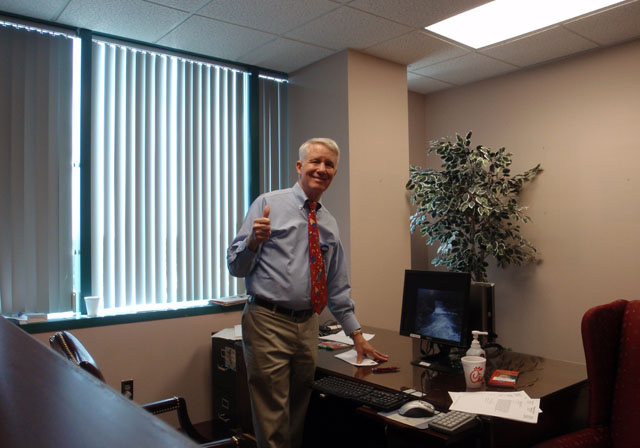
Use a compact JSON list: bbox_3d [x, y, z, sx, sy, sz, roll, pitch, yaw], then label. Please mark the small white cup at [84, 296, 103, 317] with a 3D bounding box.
[{"bbox_3d":[-1.397,0.510,3.190,0.096,0.112,0.096,0,0,-38],"label":"small white cup"}]

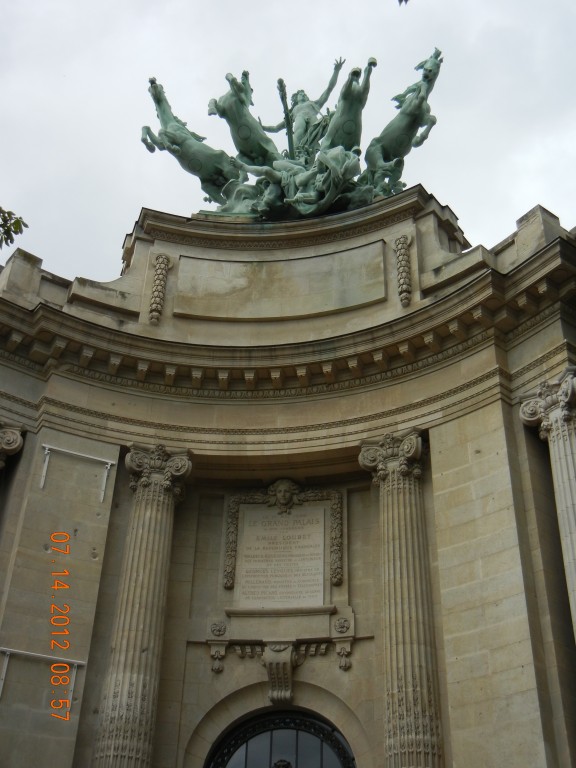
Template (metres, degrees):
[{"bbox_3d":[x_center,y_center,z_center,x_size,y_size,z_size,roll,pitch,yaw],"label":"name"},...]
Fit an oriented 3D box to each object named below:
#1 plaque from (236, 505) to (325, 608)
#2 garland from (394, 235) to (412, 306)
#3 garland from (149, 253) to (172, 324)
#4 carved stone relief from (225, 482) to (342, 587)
[{"bbox_3d":[-0.129,4.431,25.847,2.164,2.849,0.120,-4,-37,8],"label":"plaque"},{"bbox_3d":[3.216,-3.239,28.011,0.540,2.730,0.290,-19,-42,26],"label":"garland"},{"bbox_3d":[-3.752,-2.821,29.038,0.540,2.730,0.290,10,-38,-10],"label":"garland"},{"bbox_3d":[-0.085,3.887,25.945,3.039,3.035,0.480,-4,-37,8],"label":"carved stone relief"}]

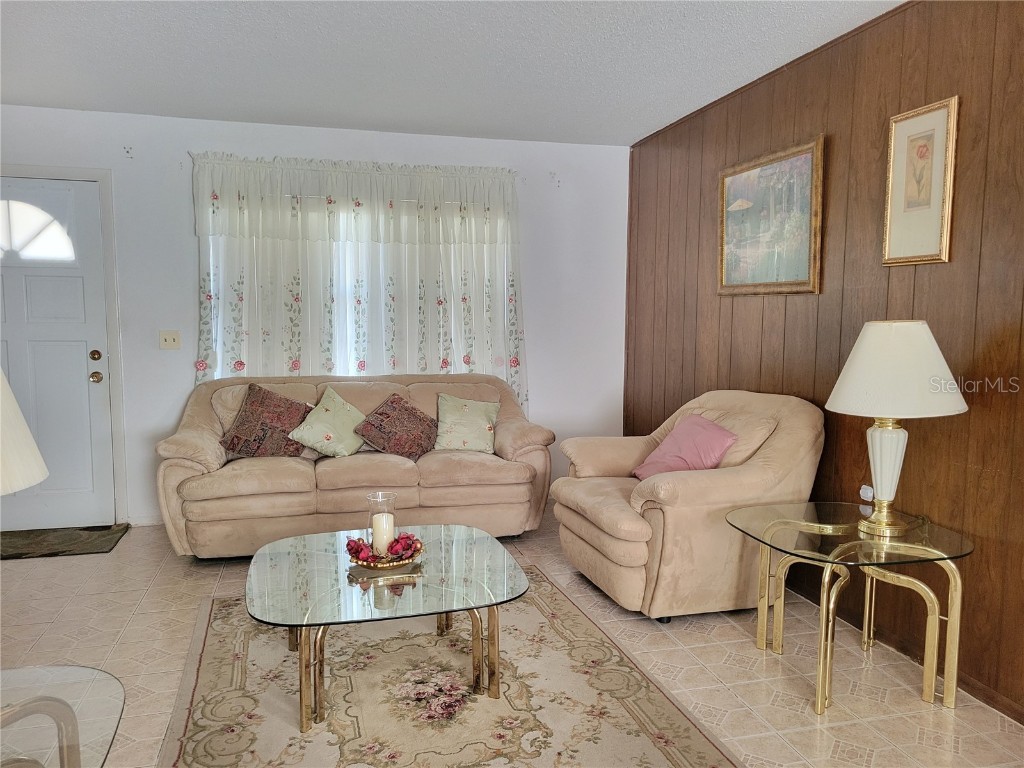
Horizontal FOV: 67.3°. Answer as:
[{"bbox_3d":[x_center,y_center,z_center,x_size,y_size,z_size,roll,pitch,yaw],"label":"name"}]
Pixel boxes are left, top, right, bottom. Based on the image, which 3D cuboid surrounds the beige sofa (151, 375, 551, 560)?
[{"bbox_3d":[-0.831,0.436,4.421,2.150,0.910,0.960,-1,5,-15],"label":"beige sofa"}]

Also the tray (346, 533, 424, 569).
[{"bbox_3d":[-0.452,0.593,2.776,0.275,0.105,0.275,-1,5,-15],"label":"tray"}]

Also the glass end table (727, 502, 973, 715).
[{"bbox_3d":[1.170,0.783,2.731,0.725,0.550,0.745,-1,5,-15],"label":"glass end table"}]

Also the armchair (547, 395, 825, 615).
[{"bbox_3d":[0.740,0.512,3.688,0.950,0.910,1.080,-1,6,-19],"label":"armchair"}]

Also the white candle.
[{"bbox_3d":[-0.464,0.554,2.785,0.076,0.150,0.076,-1,5,-15],"label":"white candle"}]

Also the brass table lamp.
[{"bbox_3d":[1.319,0.145,2.689,0.450,0.730,0.450,-1,5,-15],"label":"brass table lamp"}]

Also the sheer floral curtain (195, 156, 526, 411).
[{"bbox_3d":[-0.905,-0.533,4.851,2.060,1.710,0.110,-1,5,-15],"label":"sheer floral curtain"}]

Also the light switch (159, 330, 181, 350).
[{"bbox_3d":[-2.065,-0.261,4.645,0.117,0.113,0.014,-1,5,-15],"label":"light switch"}]

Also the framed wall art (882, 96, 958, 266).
[{"bbox_3d":[1.484,-0.721,2.807,0.030,0.560,0.300,-1,5,-15],"label":"framed wall art"}]

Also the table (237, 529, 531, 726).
[{"bbox_3d":[-0.457,0.847,2.762,0.930,0.400,0.960,-1,6,-17],"label":"table"}]

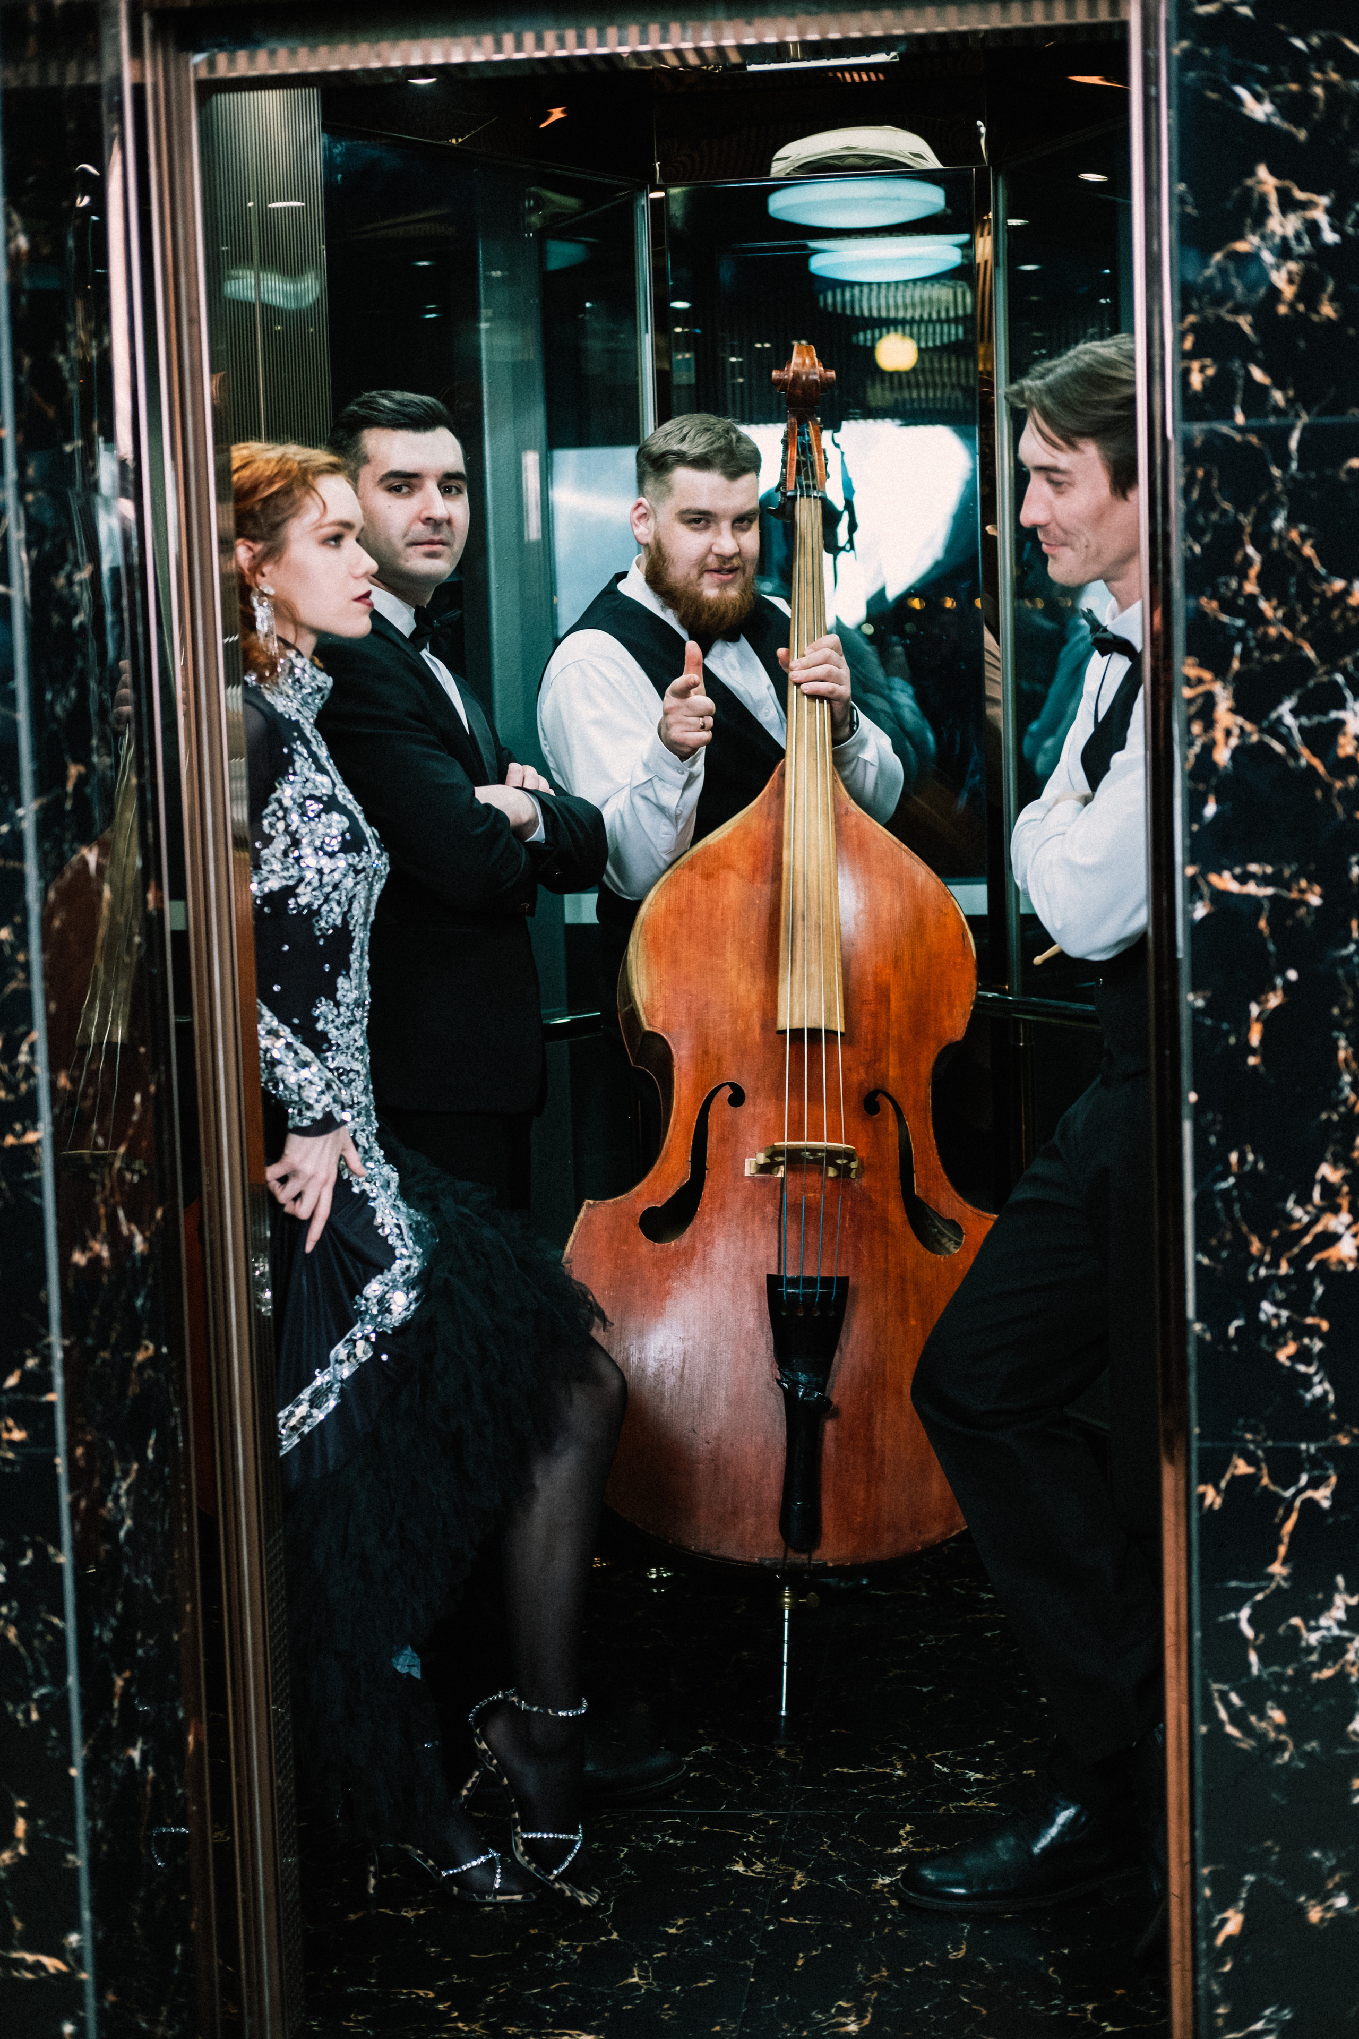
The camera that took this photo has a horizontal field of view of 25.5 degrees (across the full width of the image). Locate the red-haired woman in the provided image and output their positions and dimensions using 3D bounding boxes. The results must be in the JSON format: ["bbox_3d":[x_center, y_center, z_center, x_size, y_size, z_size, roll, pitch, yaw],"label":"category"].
[{"bbox_3d":[-0.332,0.183,3.488,0.500,1.690,0.470,-1,6,12],"label":"red-haired woman"}]

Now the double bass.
[{"bbox_3d":[0.179,-0.157,4.327,0.670,1.860,0.370,2,-16,-4],"label":"double bass"}]

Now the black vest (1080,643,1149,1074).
[{"bbox_3d":[0.557,-0.186,3.260,0.270,0.530,0.400,-4,6,-20],"label":"black vest"}]

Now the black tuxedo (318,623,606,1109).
[{"bbox_3d":[-0.294,-0.192,3.639,0.360,0.650,0.500,3,8,38],"label":"black tuxedo"}]

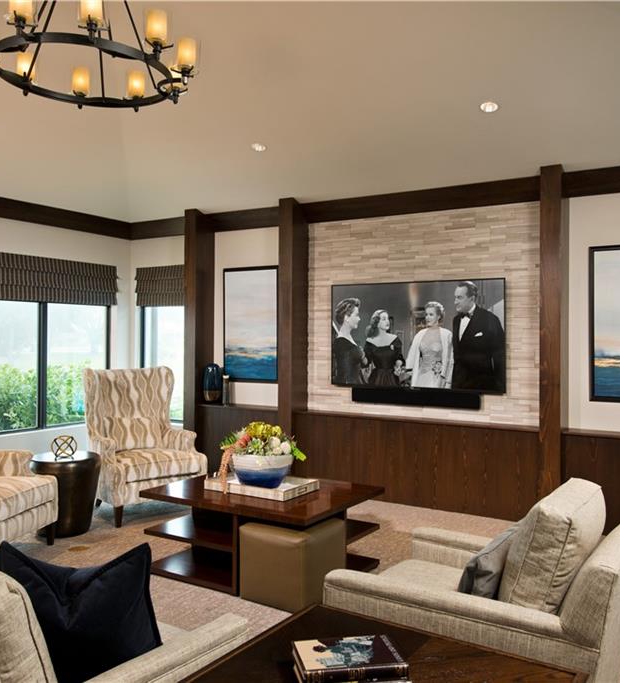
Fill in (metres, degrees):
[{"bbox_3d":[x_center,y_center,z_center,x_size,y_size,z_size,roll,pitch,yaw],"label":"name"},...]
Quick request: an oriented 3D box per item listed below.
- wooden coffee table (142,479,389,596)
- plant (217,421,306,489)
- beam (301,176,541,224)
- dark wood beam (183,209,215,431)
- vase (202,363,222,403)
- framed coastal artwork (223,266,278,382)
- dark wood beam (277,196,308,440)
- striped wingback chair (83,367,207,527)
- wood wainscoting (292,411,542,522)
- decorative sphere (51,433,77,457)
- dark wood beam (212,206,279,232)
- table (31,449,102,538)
[{"bbox_3d":[-0.291,1.187,4.317,1.225,0.496,0.920,0,0,32],"label":"wooden coffee table"},{"bbox_3d":[-0.303,0.709,4.262,0.470,0.390,0.400,0,1,31],"label":"plant"},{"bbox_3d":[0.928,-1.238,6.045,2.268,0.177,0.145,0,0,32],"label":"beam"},{"bbox_3d":[-1.156,0.041,7.176,0.149,2.770,0.296,0,0,32],"label":"dark wood beam"},{"bbox_3d":[-0.994,0.426,6.959,0.194,0.403,0.194,0,0,0],"label":"vase"},{"bbox_3d":[-0.599,-0.166,7.042,0.742,1.186,0.043,0,0,32],"label":"framed coastal artwork"},{"bbox_3d":[-0.153,0.037,6.638,0.171,2.804,0.273,0,0,32],"label":"dark wood beam"},{"bbox_3d":[-1.411,0.841,5.784,0.761,1.182,0.826,0,0,-37],"label":"striped wingback chair"},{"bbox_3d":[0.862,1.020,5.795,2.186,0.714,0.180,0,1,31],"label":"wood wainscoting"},{"bbox_3d":[-1.814,0.781,5.076,0.181,0.181,0.181,0,0,32],"label":"decorative sphere"},{"bbox_3d":[-0.600,-1.190,6.691,0.970,0.182,0.130,0,1,31],"label":"dark wood beam"},{"bbox_3d":[-1.846,1.150,5.159,0.503,0.558,0.503,0,0,0],"label":"table"}]

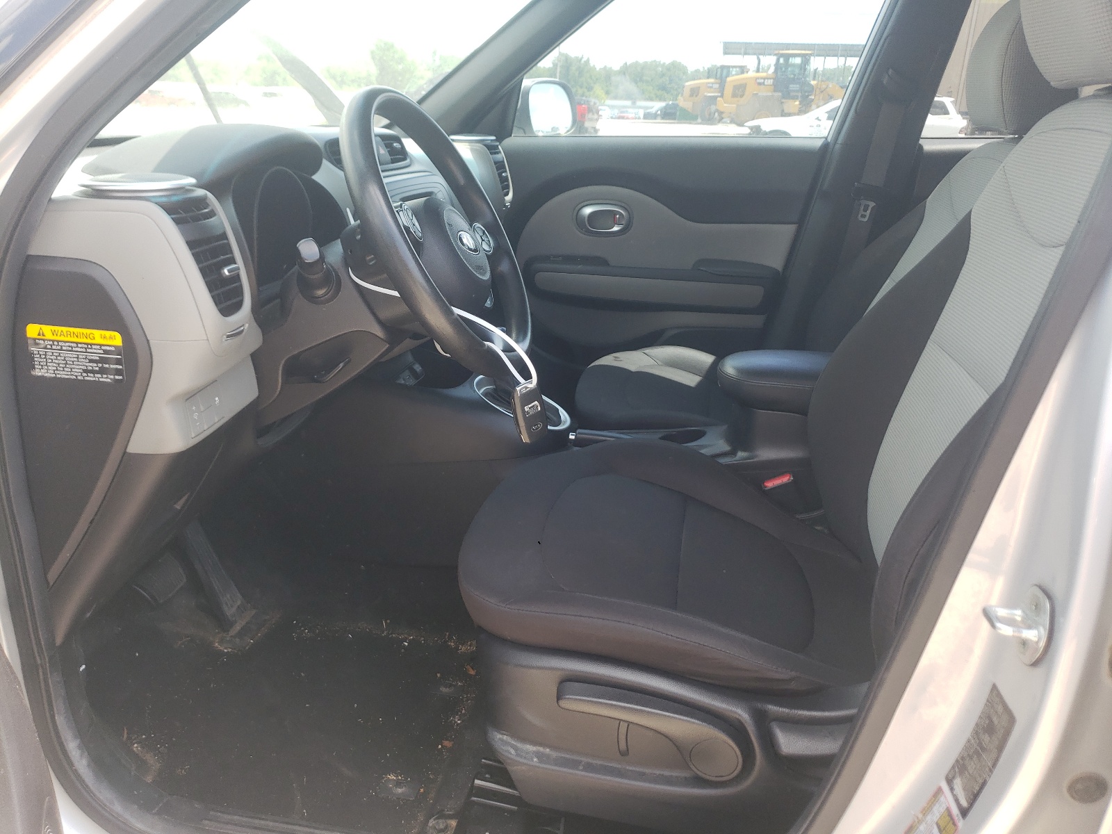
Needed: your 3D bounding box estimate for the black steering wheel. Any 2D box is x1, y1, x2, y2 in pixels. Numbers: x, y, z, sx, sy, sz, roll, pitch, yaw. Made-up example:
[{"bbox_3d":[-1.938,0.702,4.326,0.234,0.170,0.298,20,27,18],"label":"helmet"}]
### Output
[{"bbox_3d":[-0.147,-0.214,1.022,0.105,0.376,0.376,-22,14,18],"label":"black steering wheel"}]

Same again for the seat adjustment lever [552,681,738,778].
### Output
[{"bbox_3d":[0.094,0.319,0.866,0.208,0.072,0.042,18,23,4],"label":"seat adjustment lever"}]

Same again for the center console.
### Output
[{"bbox_3d":[0.312,0.019,1.406,0.595,0.280,0.200,4,21,10],"label":"center console"}]

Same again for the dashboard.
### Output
[{"bbox_3d":[-0.437,-0.232,1.463,0.520,0.550,1.360,4,21,10],"label":"dashboard"}]

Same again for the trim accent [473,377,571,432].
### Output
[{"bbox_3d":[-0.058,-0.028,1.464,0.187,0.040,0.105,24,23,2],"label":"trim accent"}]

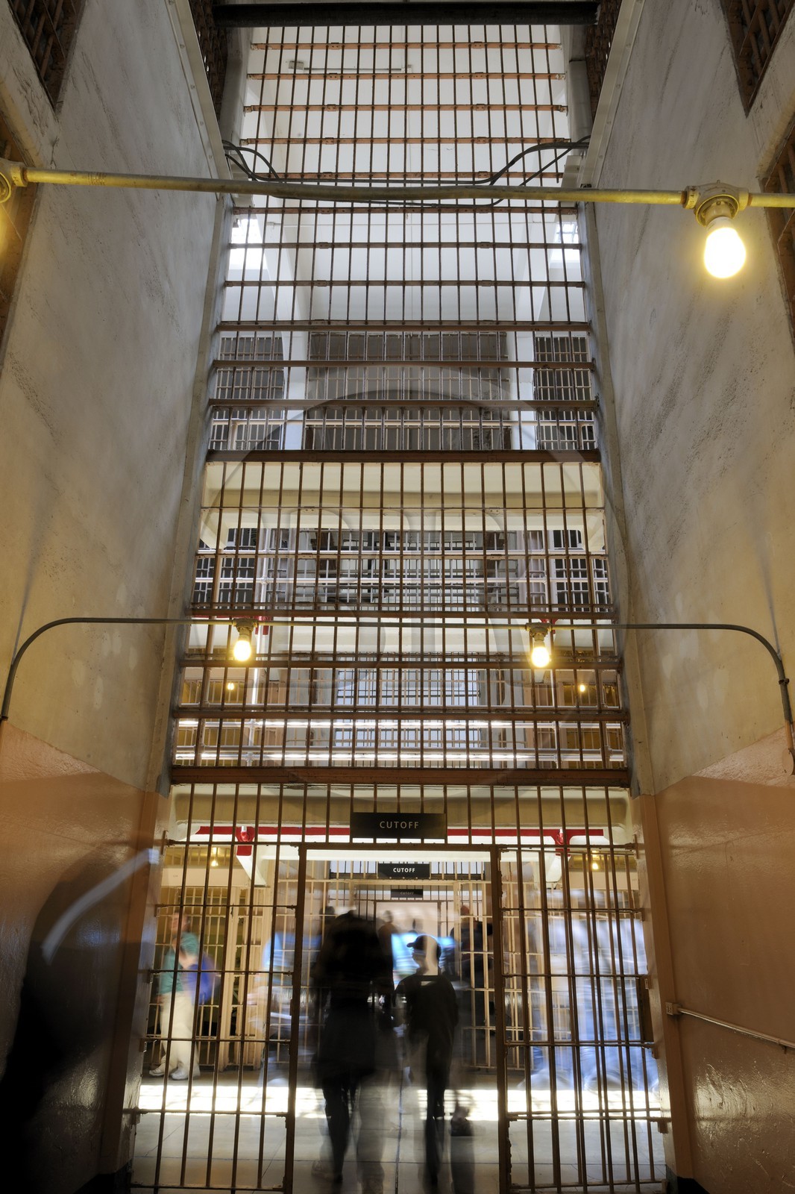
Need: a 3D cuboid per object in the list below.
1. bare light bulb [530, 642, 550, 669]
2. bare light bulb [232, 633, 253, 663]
[{"bbox_3d":[0.630,0.253,3.795,0.070,0.115,0.070,0,-21,1],"label":"bare light bulb"},{"bbox_3d":[-0.684,0.228,3.811,0.070,0.115,0.070,0,-21,1],"label":"bare light bulb"}]

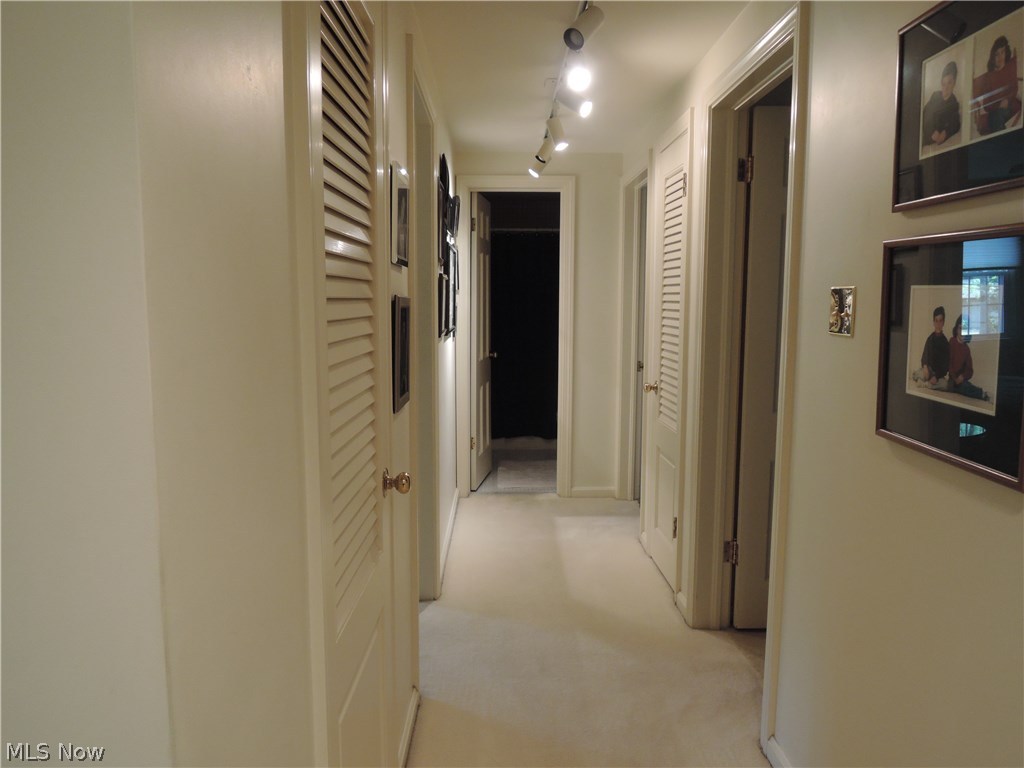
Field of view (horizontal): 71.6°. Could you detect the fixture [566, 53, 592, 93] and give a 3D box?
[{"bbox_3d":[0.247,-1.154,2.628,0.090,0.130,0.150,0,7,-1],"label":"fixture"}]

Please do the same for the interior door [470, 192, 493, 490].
[{"bbox_3d":[-0.214,-0.298,5.156,0.038,2.030,0.600,1,7,8],"label":"interior door"}]

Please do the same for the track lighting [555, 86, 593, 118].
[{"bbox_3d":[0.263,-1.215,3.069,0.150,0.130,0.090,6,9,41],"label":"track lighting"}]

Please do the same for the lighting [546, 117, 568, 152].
[{"bbox_3d":[0.227,-1.229,3.490,0.090,0.170,0.120,-3,7,-25],"label":"lighting"}]

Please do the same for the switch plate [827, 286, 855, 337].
[{"bbox_3d":[0.771,-0.170,1.670,0.010,0.114,0.112,0,7,-1],"label":"switch plate"}]

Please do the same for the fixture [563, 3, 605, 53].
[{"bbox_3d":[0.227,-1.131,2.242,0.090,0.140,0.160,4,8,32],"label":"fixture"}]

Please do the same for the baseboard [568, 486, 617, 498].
[{"bbox_3d":[0.565,0.753,4.886,0.300,0.065,0.015,0,7,-1],"label":"baseboard"}]

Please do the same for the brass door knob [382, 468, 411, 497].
[{"bbox_3d":[-0.264,0.232,1.666,0.065,0.062,0.062,0,7,-1],"label":"brass door knob"}]

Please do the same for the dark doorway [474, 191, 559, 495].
[{"bbox_3d":[0.025,-0.243,4.825,0.610,2.050,0.130,0,7,-1],"label":"dark doorway"}]

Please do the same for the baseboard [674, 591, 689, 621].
[{"bbox_3d":[0.736,0.959,3.086,0.015,0.063,0.250,0,7,-1],"label":"baseboard"}]

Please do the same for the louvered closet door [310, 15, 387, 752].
[{"bbox_3d":[-0.310,0.140,1.388,0.036,2.030,0.670,0,7,-1],"label":"louvered closet door"}]

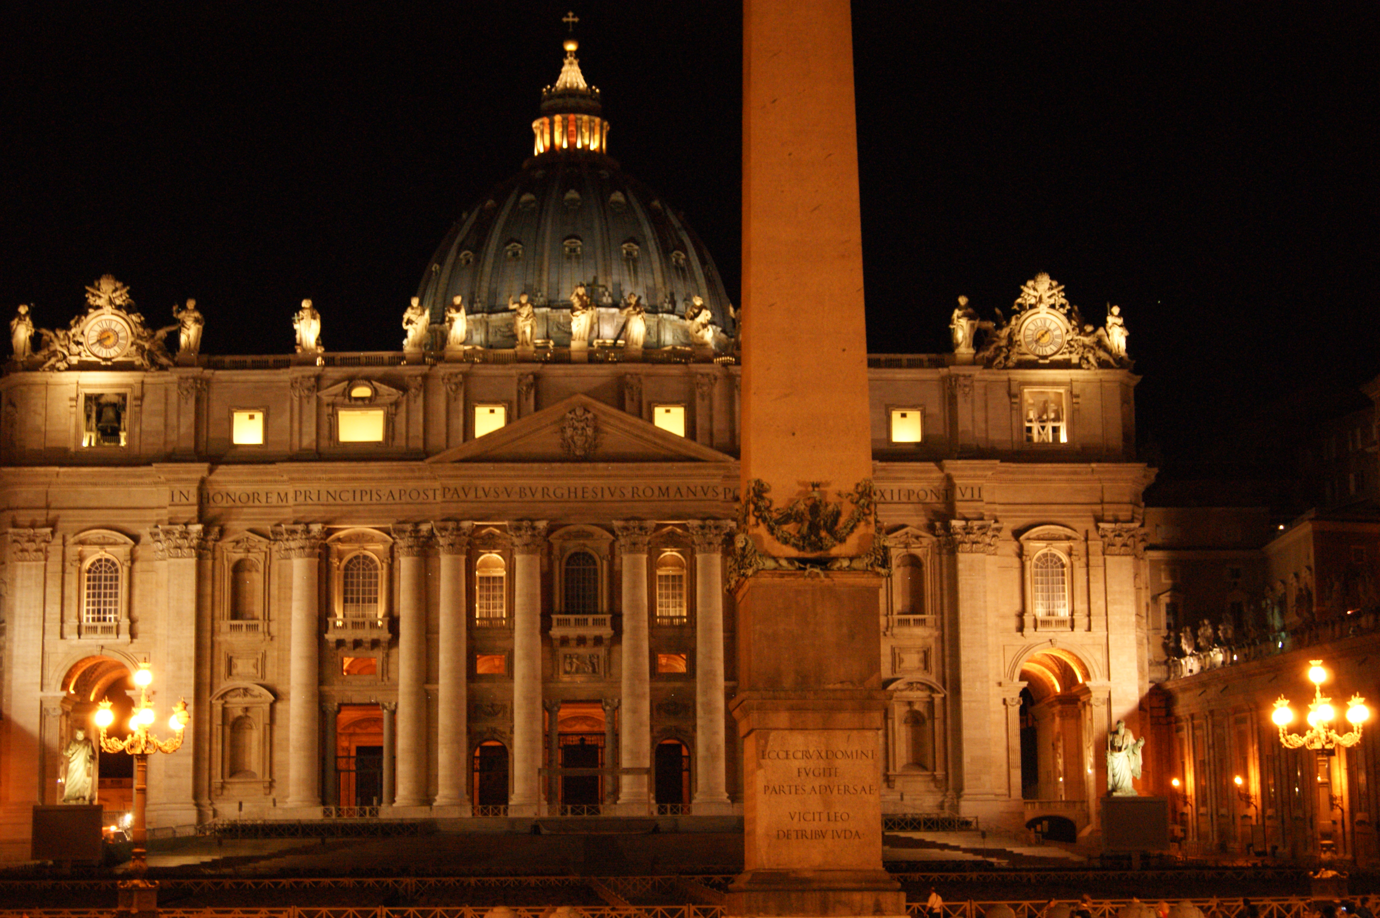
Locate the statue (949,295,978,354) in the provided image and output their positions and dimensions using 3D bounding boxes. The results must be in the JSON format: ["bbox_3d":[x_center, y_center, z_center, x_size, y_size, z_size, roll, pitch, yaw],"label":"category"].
[{"bbox_3d":[28.113,-13.850,236.189,2.958,5.988,2.100,0,-10,-3],"label":"statue"}]

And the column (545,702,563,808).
[{"bbox_3d":[-13.418,29.199,227.041,1.807,10.995,1.750,0,-10,-3],"label":"column"}]

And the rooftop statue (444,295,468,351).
[{"bbox_3d":[-24.257,-14.101,237.842,2.350,5.550,2.000,0,-10,-3],"label":"rooftop statue"}]

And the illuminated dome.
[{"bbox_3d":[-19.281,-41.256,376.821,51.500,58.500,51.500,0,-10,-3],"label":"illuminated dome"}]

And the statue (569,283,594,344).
[{"bbox_3d":[-11.022,-14.873,234.407,2.581,6.113,2.000,0,-10,-3],"label":"statue"}]

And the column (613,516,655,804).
[{"bbox_3d":[-5.598,20.753,231.008,3.950,29.100,3.950,0,-10,-3],"label":"column"}]

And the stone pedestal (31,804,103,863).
[{"bbox_3d":[-44.424,26.861,163.985,4.400,4.221,4.200,0,-10,-3],"label":"stone pedestal"}]

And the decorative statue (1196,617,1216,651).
[{"bbox_3d":[48.282,16.430,215.000,1.400,3.131,1.500,1,-10,-11],"label":"decorative statue"}]

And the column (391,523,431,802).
[{"bbox_3d":[-28.119,20.757,231.651,3.950,28.600,3.950,0,-10,-3],"label":"column"}]

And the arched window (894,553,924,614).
[{"bbox_3d":[21.999,12.574,231.314,3.111,6.220,1.000,0,-10,-3],"label":"arched window"}]

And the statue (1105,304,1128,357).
[{"bbox_3d":[43.743,-13.210,235.830,2.150,5.300,1.800,0,-10,-3],"label":"statue"}]

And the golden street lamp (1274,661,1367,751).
[{"bbox_3d":[19.535,7.641,71.388,2.850,2.750,2.850,-2,-10,8],"label":"golden street lamp"}]

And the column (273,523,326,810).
[{"bbox_3d":[-37.970,20.223,225.190,4.400,28.192,4.100,0,-10,-3],"label":"column"}]

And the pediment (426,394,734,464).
[{"bbox_3d":[-10.914,-3.002,228.910,30.294,6.426,3.000,0,-10,-3],"label":"pediment"}]

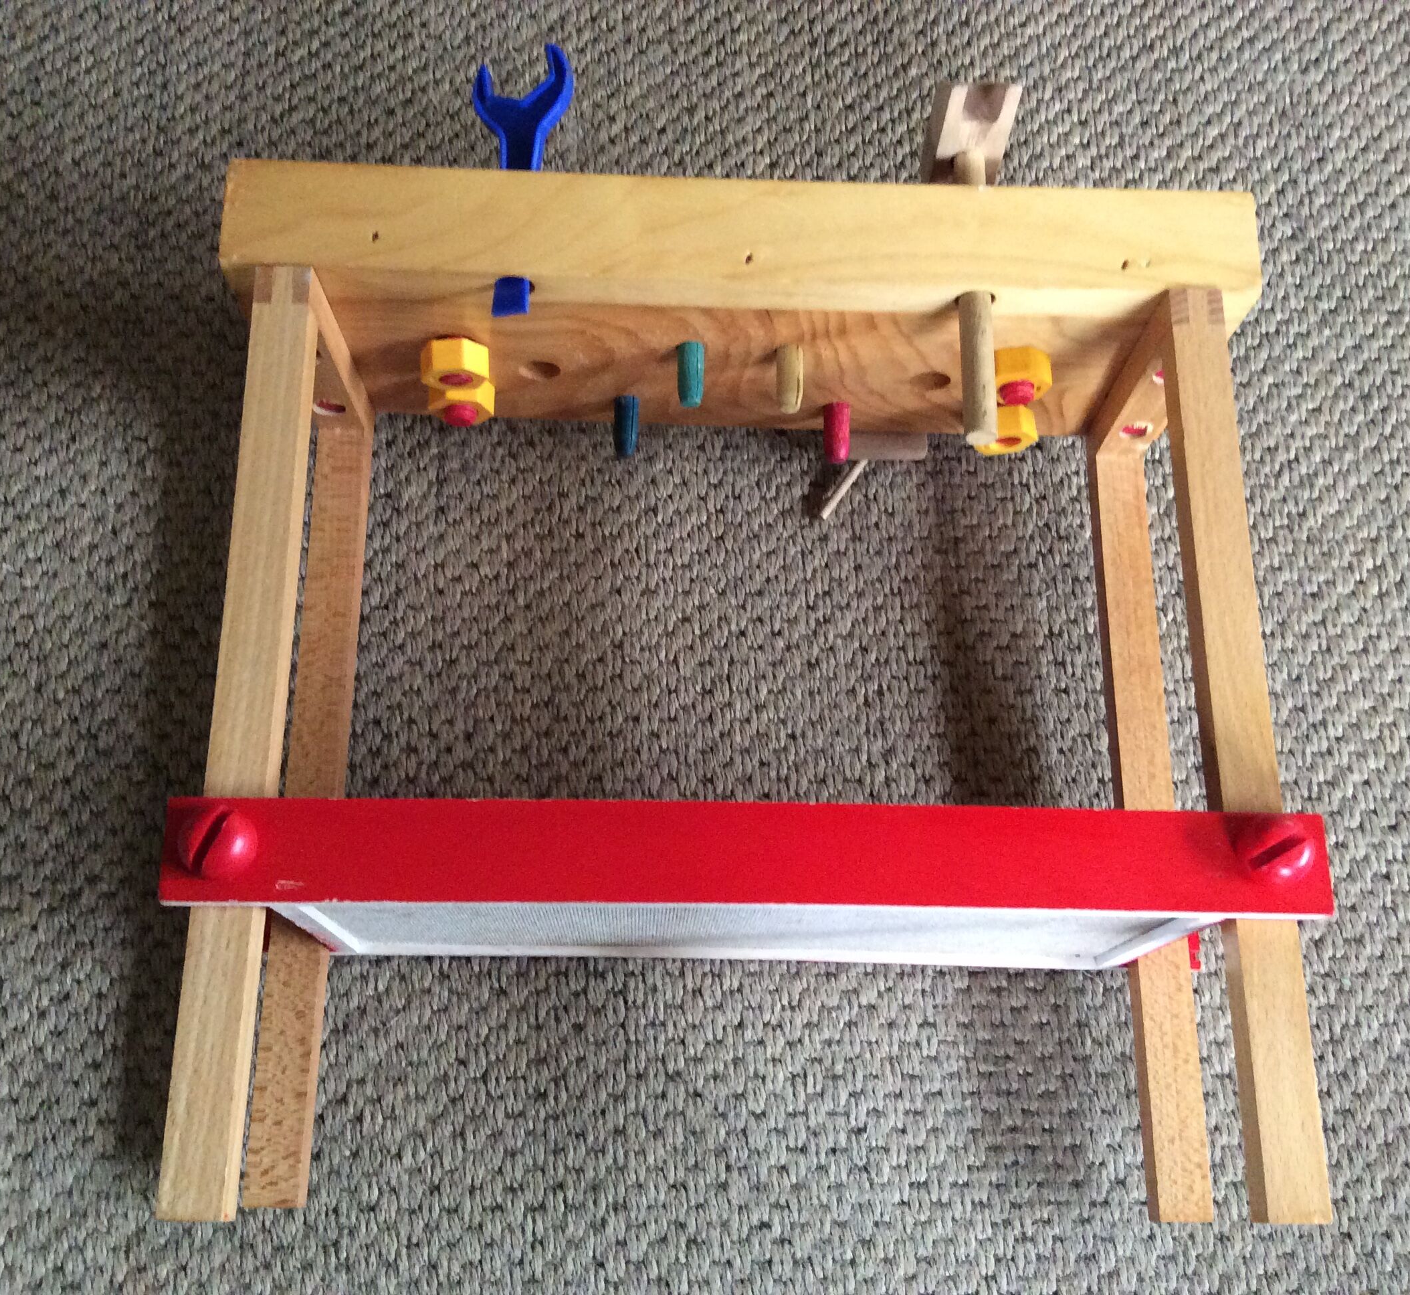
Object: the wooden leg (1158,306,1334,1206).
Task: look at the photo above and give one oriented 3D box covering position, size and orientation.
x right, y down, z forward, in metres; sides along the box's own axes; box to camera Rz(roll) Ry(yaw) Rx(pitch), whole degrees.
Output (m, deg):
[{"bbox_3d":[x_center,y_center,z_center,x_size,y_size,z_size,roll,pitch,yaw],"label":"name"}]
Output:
[{"bbox_3d":[0.220,0.029,0.661,0.024,0.018,0.395,1,71,-2],"label":"wooden leg"}]

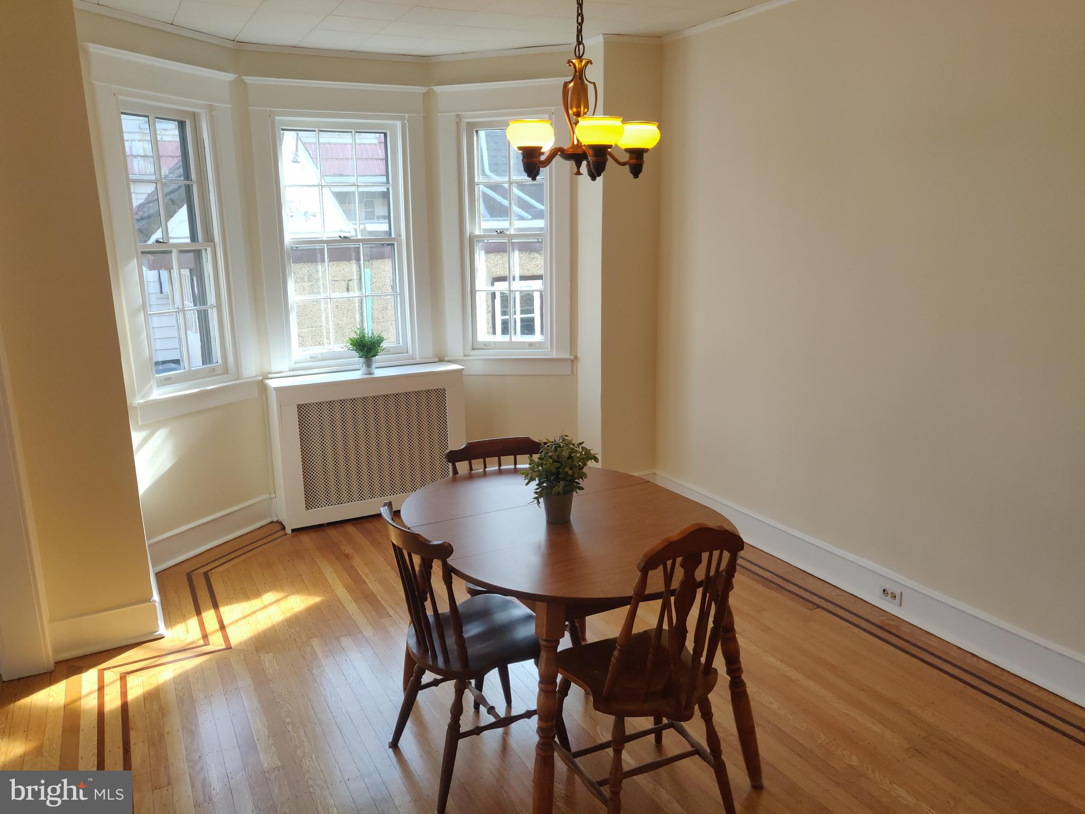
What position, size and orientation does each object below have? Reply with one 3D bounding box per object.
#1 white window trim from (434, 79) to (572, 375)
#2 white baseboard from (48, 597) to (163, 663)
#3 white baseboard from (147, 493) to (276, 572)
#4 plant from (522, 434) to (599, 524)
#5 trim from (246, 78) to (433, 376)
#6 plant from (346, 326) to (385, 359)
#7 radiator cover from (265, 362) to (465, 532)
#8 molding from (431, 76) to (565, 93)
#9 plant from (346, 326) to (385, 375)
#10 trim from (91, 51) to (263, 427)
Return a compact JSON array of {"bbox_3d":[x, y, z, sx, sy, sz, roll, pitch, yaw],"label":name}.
[{"bbox_3d":[-0.213,-1.009,4.576,0.830,1.670,0.120,3,13,15],"label":"white window trim"},{"bbox_3d":[-1.748,0.898,3.159,0.390,0.165,0.025,-7,14,-26],"label":"white baseboard"},{"bbox_3d":[-1.742,0.661,4.209,0.025,0.160,0.810,5,14,26],"label":"white baseboard"},{"bbox_3d":[0.056,0.219,2.385,0.230,0.270,0.220,-1,13,0],"label":"plant"},{"bbox_3d":[-1.104,-1.003,4.483,1.020,1.600,0.120,-7,14,-26],"label":"trim"},{"bbox_3d":[-1.015,-0.370,4.500,0.220,0.190,0.210,-1,13,0],"label":"plant"},{"bbox_3d":[-1.002,0.211,4.628,1.090,0.826,0.290,-7,14,-26],"label":"radiator cover"},{"bbox_3d":[-0.225,-1.794,4.364,0.830,0.045,0.060,3,13,15],"label":"molding"},{"bbox_3d":[-1.020,-0.328,4.510,0.215,0.278,0.210,-1,13,0],"label":"plant"},{"bbox_3d":[-1.763,-0.820,3.909,0.120,1.690,0.830,5,14,26],"label":"trim"}]

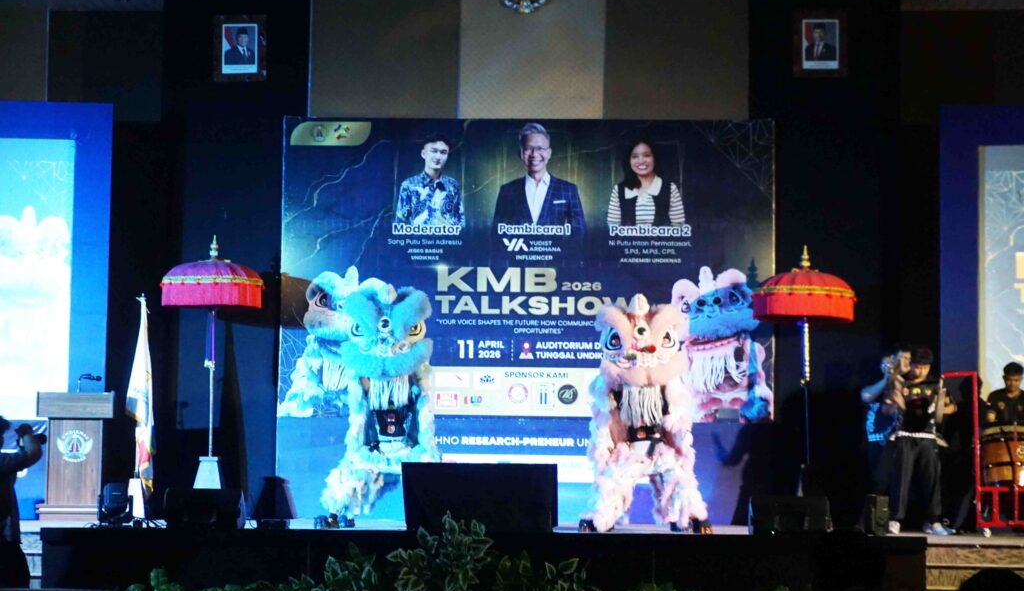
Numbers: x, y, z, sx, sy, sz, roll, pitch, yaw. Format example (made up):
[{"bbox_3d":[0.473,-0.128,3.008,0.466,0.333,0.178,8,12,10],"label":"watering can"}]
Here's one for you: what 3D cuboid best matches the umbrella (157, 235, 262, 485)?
[{"bbox_3d":[-2.760,0.767,18.948,0.953,2.640,0.953,0,-4,3],"label":"umbrella"}]

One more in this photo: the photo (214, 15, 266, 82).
[{"bbox_3d":[-2.713,-2.473,20.483,0.535,0.675,0.050,0,-4,3],"label":"photo"}]

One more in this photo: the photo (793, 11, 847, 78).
[{"bbox_3d":[3.045,-2.480,20.234,0.548,0.672,0.050,0,-4,3],"label":"photo"}]

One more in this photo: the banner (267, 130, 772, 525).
[{"bbox_3d":[0.137,0.232,19.916,4.806,3.912,0.120,0,-4,3],"label":"banner"}]

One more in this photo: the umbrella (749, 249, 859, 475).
[{"bbox_3d":[2.674,0.840,18.710,0.959,2.585,0.959,0,-4,3],"label":"umbrella"}]

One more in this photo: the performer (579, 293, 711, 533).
[{"bbox_3d":[1.155,1.018,17.993,1.168,2.095,1.100,0,-4,3],"label":"performer"}]

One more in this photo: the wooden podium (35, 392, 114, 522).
[{"bbox_3d":[-4.028,1.483,18.878,0.680,1.175,0.480,1,-4,-7],"label":"wooden podium"}]

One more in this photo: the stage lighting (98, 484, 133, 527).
[{"bbox_3d":[-3.361,1.792,17.525,0.304,0.380,0.300,0,-4,3],"label":"stage lighting"}]

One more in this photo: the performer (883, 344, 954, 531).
[{"bbox_3d":[3.625,1.283,18.265,0.633,1.660,0.450,0,-4,3],"label":"performer"}]

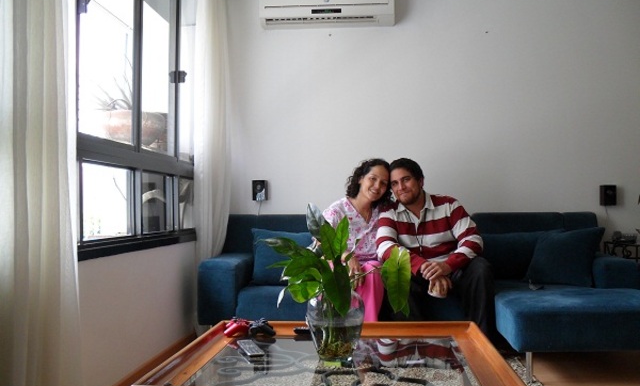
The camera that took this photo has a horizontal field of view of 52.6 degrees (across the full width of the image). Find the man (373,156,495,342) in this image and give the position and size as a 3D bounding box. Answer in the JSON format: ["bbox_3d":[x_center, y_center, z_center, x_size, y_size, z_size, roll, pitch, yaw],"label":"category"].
[{"bbox_3d":[0.650,0.361,3.689,0.640,1.120,0.740,0,-1,9],"label":"man"}]

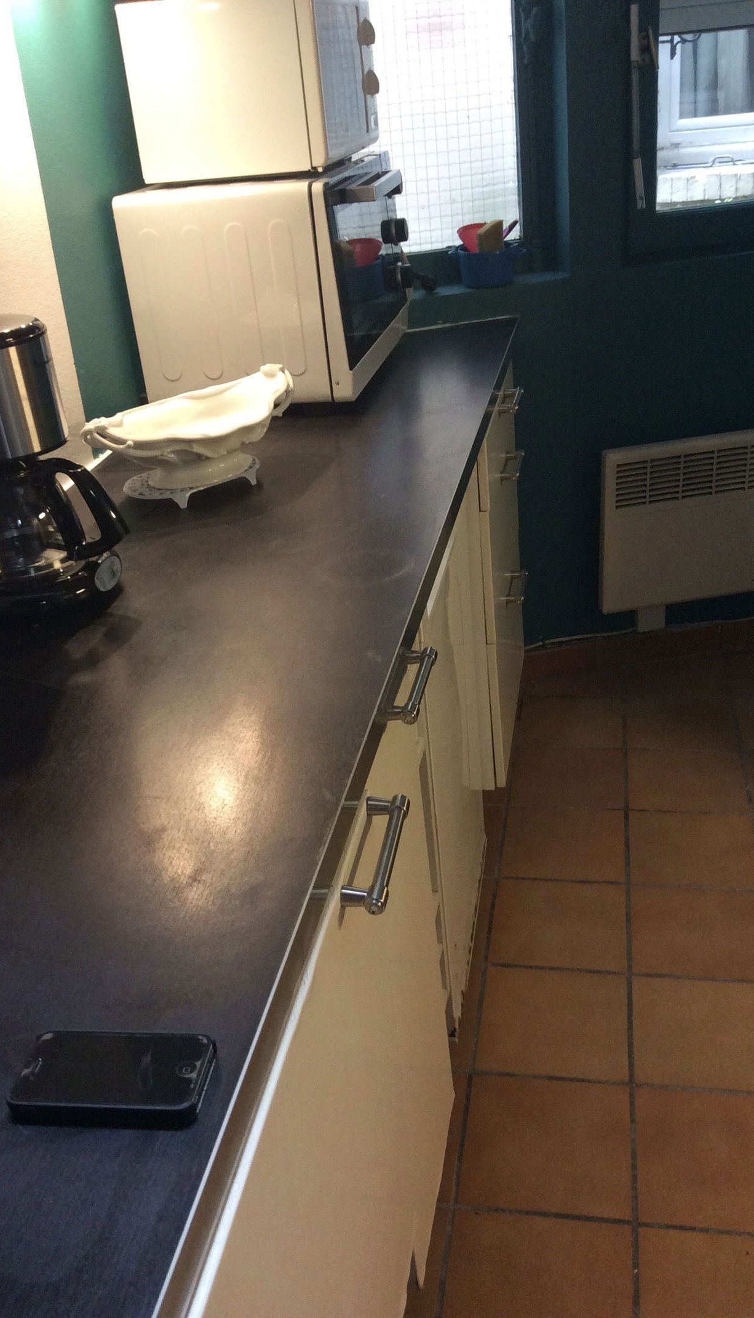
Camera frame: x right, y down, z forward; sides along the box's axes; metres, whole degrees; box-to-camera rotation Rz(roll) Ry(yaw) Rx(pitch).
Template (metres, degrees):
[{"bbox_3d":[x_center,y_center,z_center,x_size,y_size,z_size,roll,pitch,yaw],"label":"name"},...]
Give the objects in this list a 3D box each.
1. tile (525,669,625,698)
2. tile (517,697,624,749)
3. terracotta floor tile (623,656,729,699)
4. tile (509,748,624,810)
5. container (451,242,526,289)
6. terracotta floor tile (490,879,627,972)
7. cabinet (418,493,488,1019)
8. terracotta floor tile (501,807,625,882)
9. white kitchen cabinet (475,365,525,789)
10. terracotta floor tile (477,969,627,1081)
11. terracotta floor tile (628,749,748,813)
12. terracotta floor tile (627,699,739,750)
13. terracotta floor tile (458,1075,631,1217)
[{"bbox_3d":[0.497,0.058,3.063,0.244,0.012,0.160,1,27,11],"label":"tile"},{"bbox_3d":[0.462,0.152,2.882,0.244,0.012,0.244,1,27,11],"label":"tile"},{"bbox_3d":[0.750,0.042,3.056,0.244,0.012,0.244,1,27,11],"label":"terracotta floor tile"},{"bbox_3d":[0.420,0.264,2.667,0.244,0.012,0.244,1,27,11],"label":"tile"},{"bbox_3d":[0.245,-0.866,2.681,0.160,0.076,0.130,5,28,19],"label":"container"},{"bbox_3d":[0.342,0.499,2.271,0.248,0.012,0.248,1,27,11],"label":"terracotta floor tile"},{"bbox_3d":[-0.129,0.122,2.071,0.564,0.844,0.607,1,27,11],"label":"cabinet"},{"bbox_3d":[0.385,0.383,2.495,0.248,0.012,0.248,1,27,11],"label":"terracotta floor tile"},{"bbox_3d":[0.016,-0.214,2.694,0.561,0.824,0.622,1,27,11],"label":"white kitchen cabinet"},{"bbox_3d":[0.299,0.614,2.048,0.248,0.012,0.248,1,27,11],"label":"terracotta floor tile"},{"bbox_3d":[0.679,0.271,2.671,0.248,0.012,0.248,1,27,11],"label":"terracotta floor tile"},{"bbox_3d":[0.722,0.156,2.894,0.248,0.012,0.248,1,27,11],"label":"terracotta floor tile"},{"bbox_3d":[0.256,0.730,1.825,0.248,0.012,0.248,1,27,11],"label":"terracotta floor tile"}]

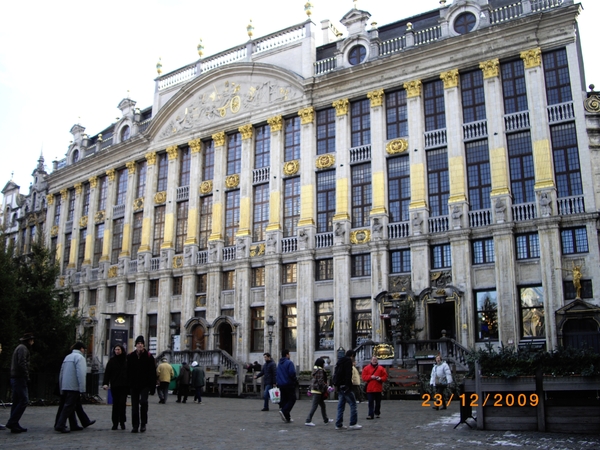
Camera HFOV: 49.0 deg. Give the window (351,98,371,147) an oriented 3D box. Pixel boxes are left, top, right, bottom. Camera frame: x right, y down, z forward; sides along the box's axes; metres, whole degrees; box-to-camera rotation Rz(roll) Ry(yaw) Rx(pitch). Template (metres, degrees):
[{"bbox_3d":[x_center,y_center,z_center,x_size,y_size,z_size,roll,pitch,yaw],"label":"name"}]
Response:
[{"bbox_3d":[3.742,-6.220,40.363,1.335,2.976,0.200,-9,-17,33],"label":"window"}]

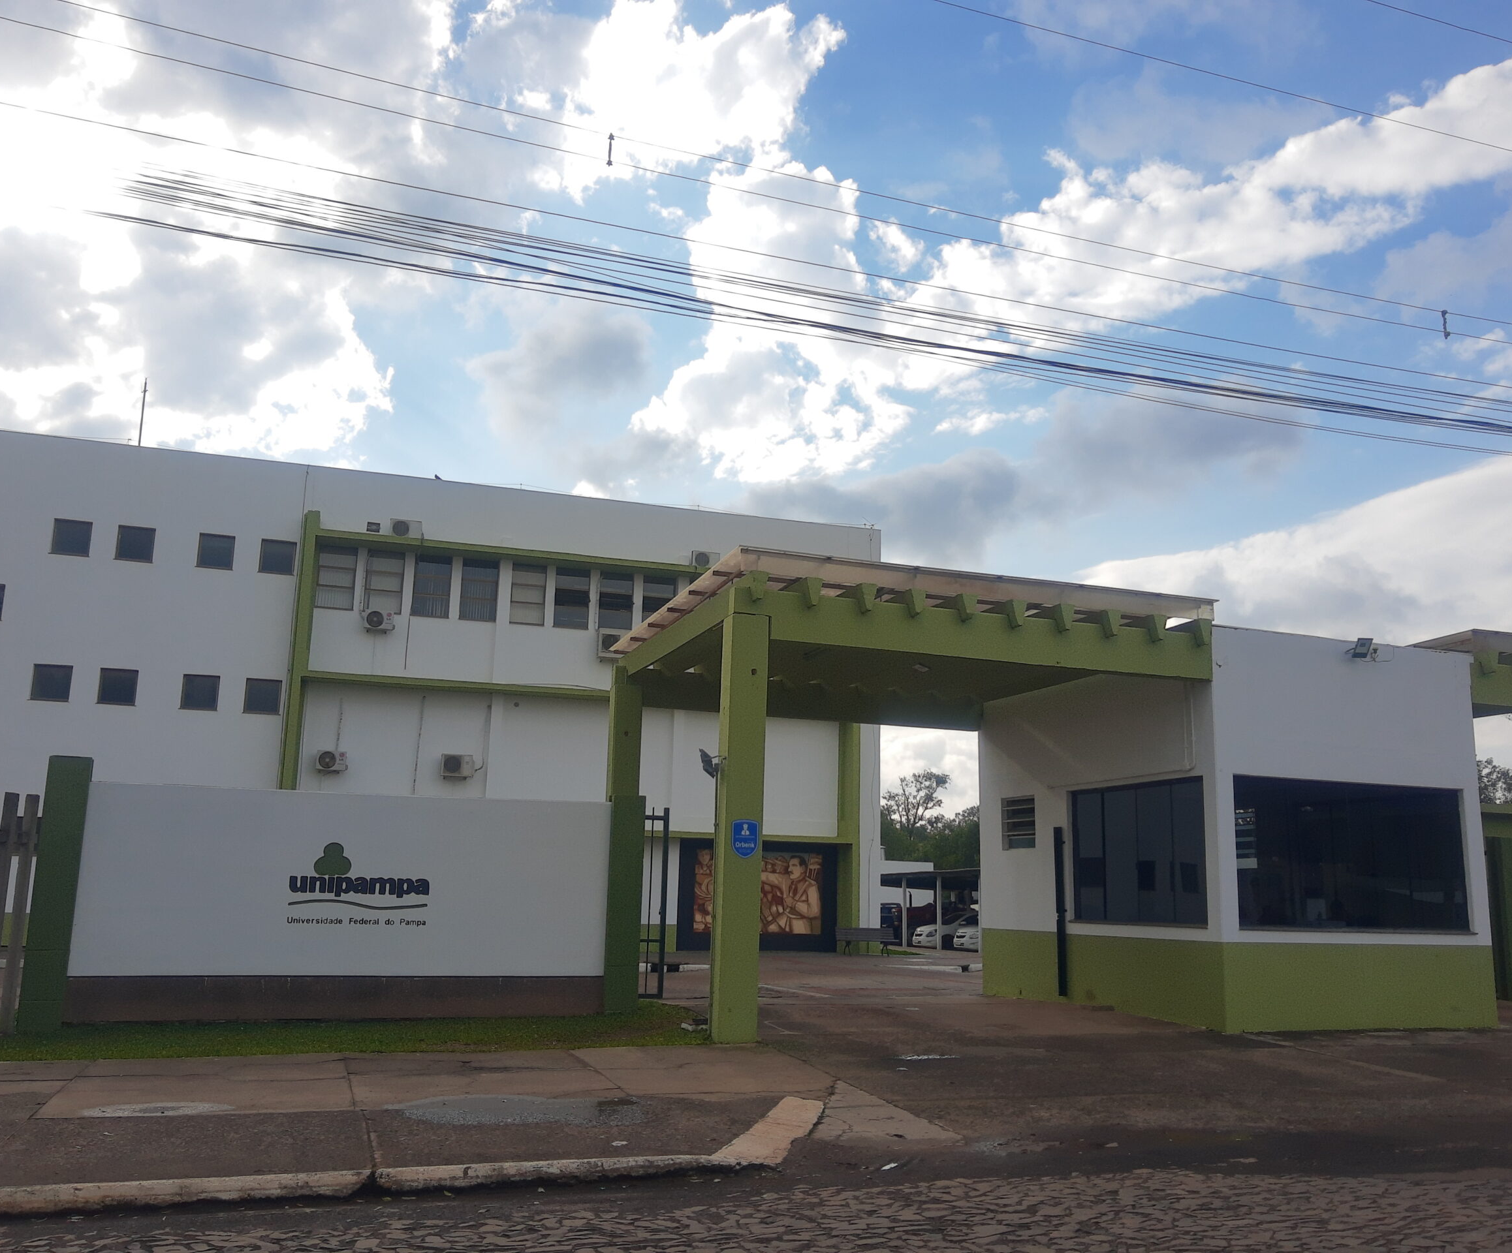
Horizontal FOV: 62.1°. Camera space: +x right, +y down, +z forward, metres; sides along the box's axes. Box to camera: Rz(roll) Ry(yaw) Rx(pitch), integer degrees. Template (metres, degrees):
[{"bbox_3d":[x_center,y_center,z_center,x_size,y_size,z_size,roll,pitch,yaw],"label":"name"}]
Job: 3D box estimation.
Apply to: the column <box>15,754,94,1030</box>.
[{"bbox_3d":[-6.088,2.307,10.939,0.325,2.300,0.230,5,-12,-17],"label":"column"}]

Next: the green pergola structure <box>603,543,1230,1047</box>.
[{"bbox_3d":[1.254,1.963,13.376,5.030,4.100,5.100,5,-12,-17],"label":"green pergola structure"}]

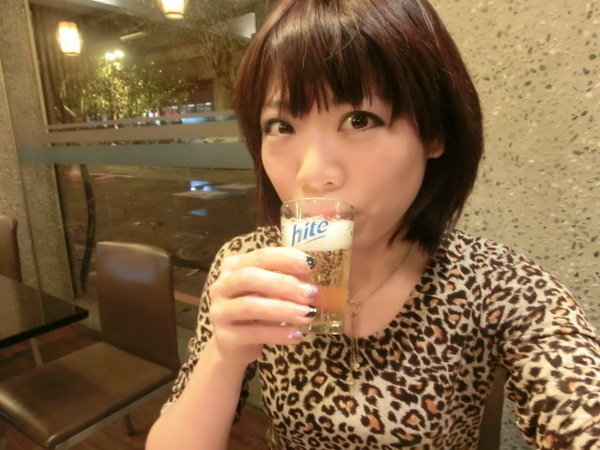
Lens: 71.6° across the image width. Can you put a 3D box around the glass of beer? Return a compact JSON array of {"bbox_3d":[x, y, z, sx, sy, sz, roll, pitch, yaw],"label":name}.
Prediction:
[{"bbox_3d":[0.012,0.034,0.328,0.059,0.098,0.059,0,-10,13],"label":"glass of beer"}]

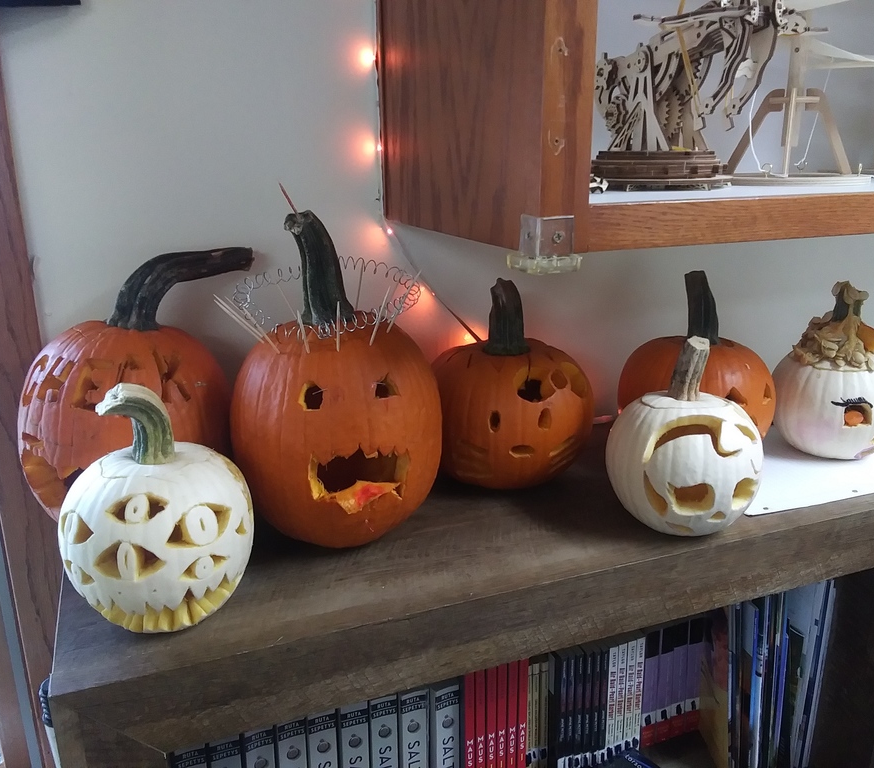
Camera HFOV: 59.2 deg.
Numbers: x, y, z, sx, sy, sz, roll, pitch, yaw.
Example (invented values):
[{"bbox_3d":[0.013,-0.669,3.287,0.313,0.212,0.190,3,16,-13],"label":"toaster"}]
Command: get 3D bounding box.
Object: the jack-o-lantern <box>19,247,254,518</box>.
[{"bbox_3d":[-0.307,0.015,0.792,0.231,0.296,0.203,-1,16,-1],"label":"jack-o-lantern"}]

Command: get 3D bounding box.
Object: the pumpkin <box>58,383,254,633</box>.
[{"bbox_3d":[-0.238,0.098,0.652,0.156,0.214,0.156,-9,19,-28],"label":"pumpkin"}]

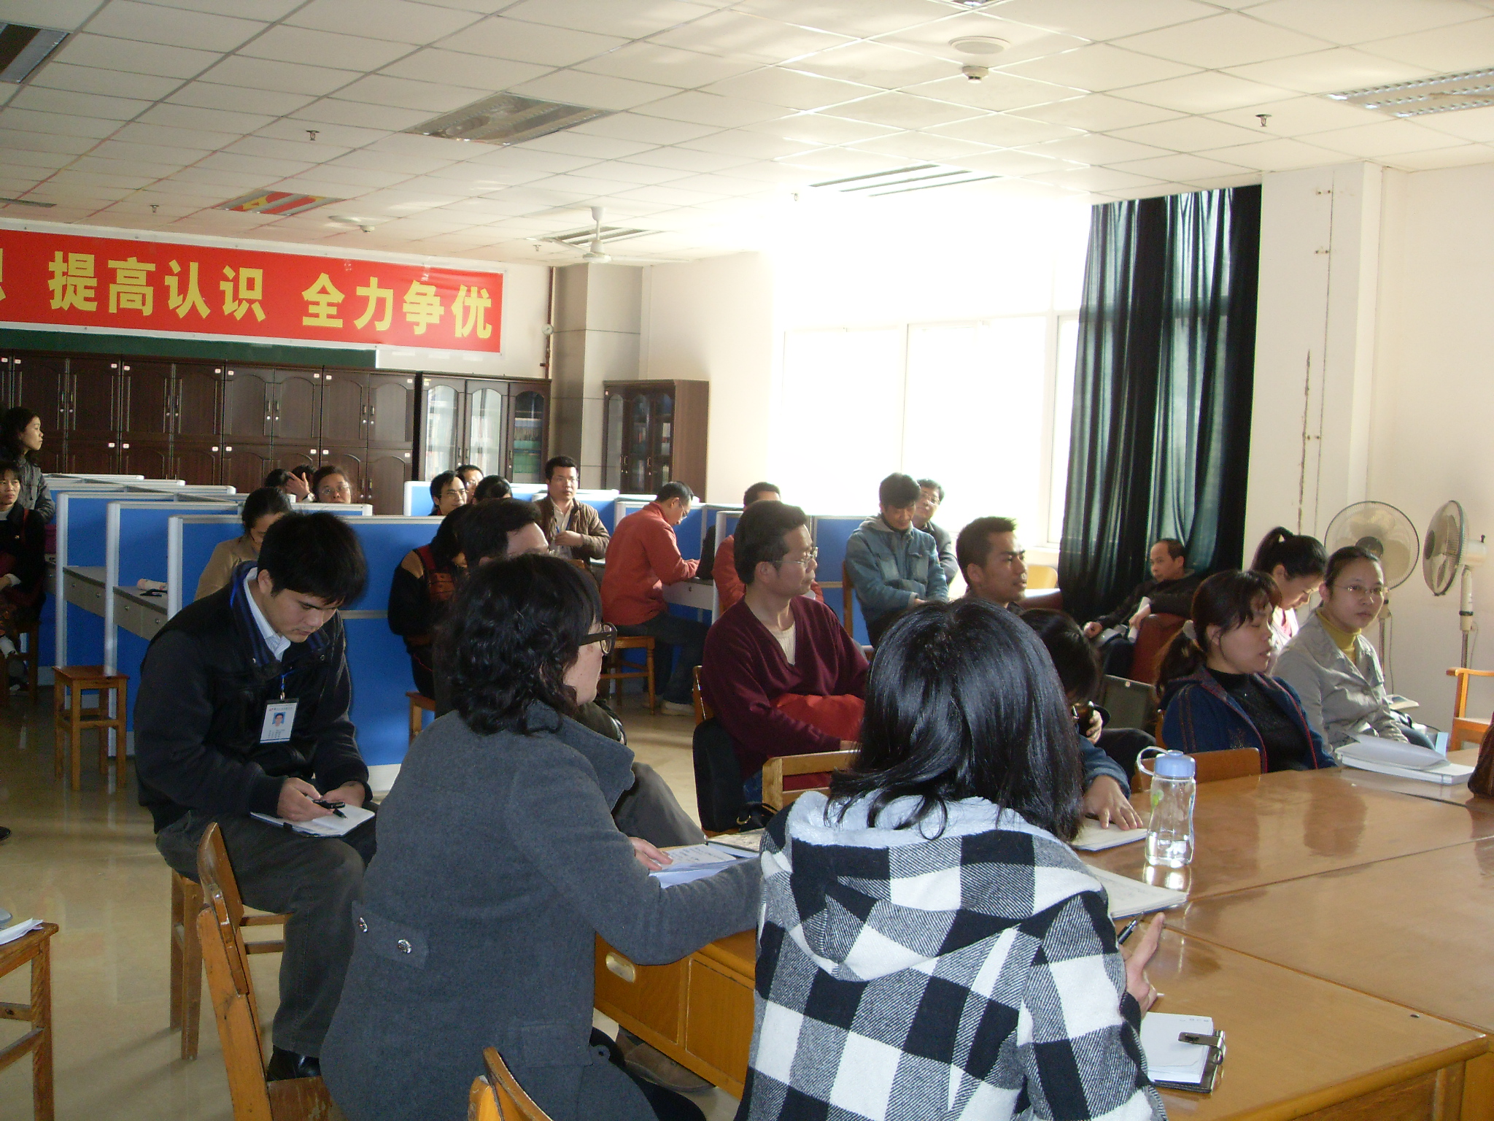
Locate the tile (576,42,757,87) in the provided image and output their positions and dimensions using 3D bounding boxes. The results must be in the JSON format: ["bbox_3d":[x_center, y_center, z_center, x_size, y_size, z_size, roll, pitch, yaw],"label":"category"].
[{"bbox_3d":[-0.325,-2.005,6.134,0.595,0.020,0.595,-1,6,-33],"label":"tile"}]

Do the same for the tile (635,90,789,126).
[{"bbox_3d":[-0.144,-2.022,6.780,0.600,0.022,0.600,-1,6,-34],"label":"tile"}]

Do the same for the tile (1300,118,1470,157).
[{"bbox_3d":[2.865,-1.904,6.843,0.600,0.020,0.600,-1,6,-33],"label":"tile"}]

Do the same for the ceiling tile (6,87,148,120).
[{"bbox_3d":[-3.326,-2.281,7.559,0.600,0.030,0.600,-1,6,-34],"label":"ceiling tile"}]

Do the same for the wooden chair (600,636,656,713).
[{"bbox_3d":[-0.720,0.578,8.252,0.370,0.480,0.370,0,6,-25],"label":"wooden chair"}]

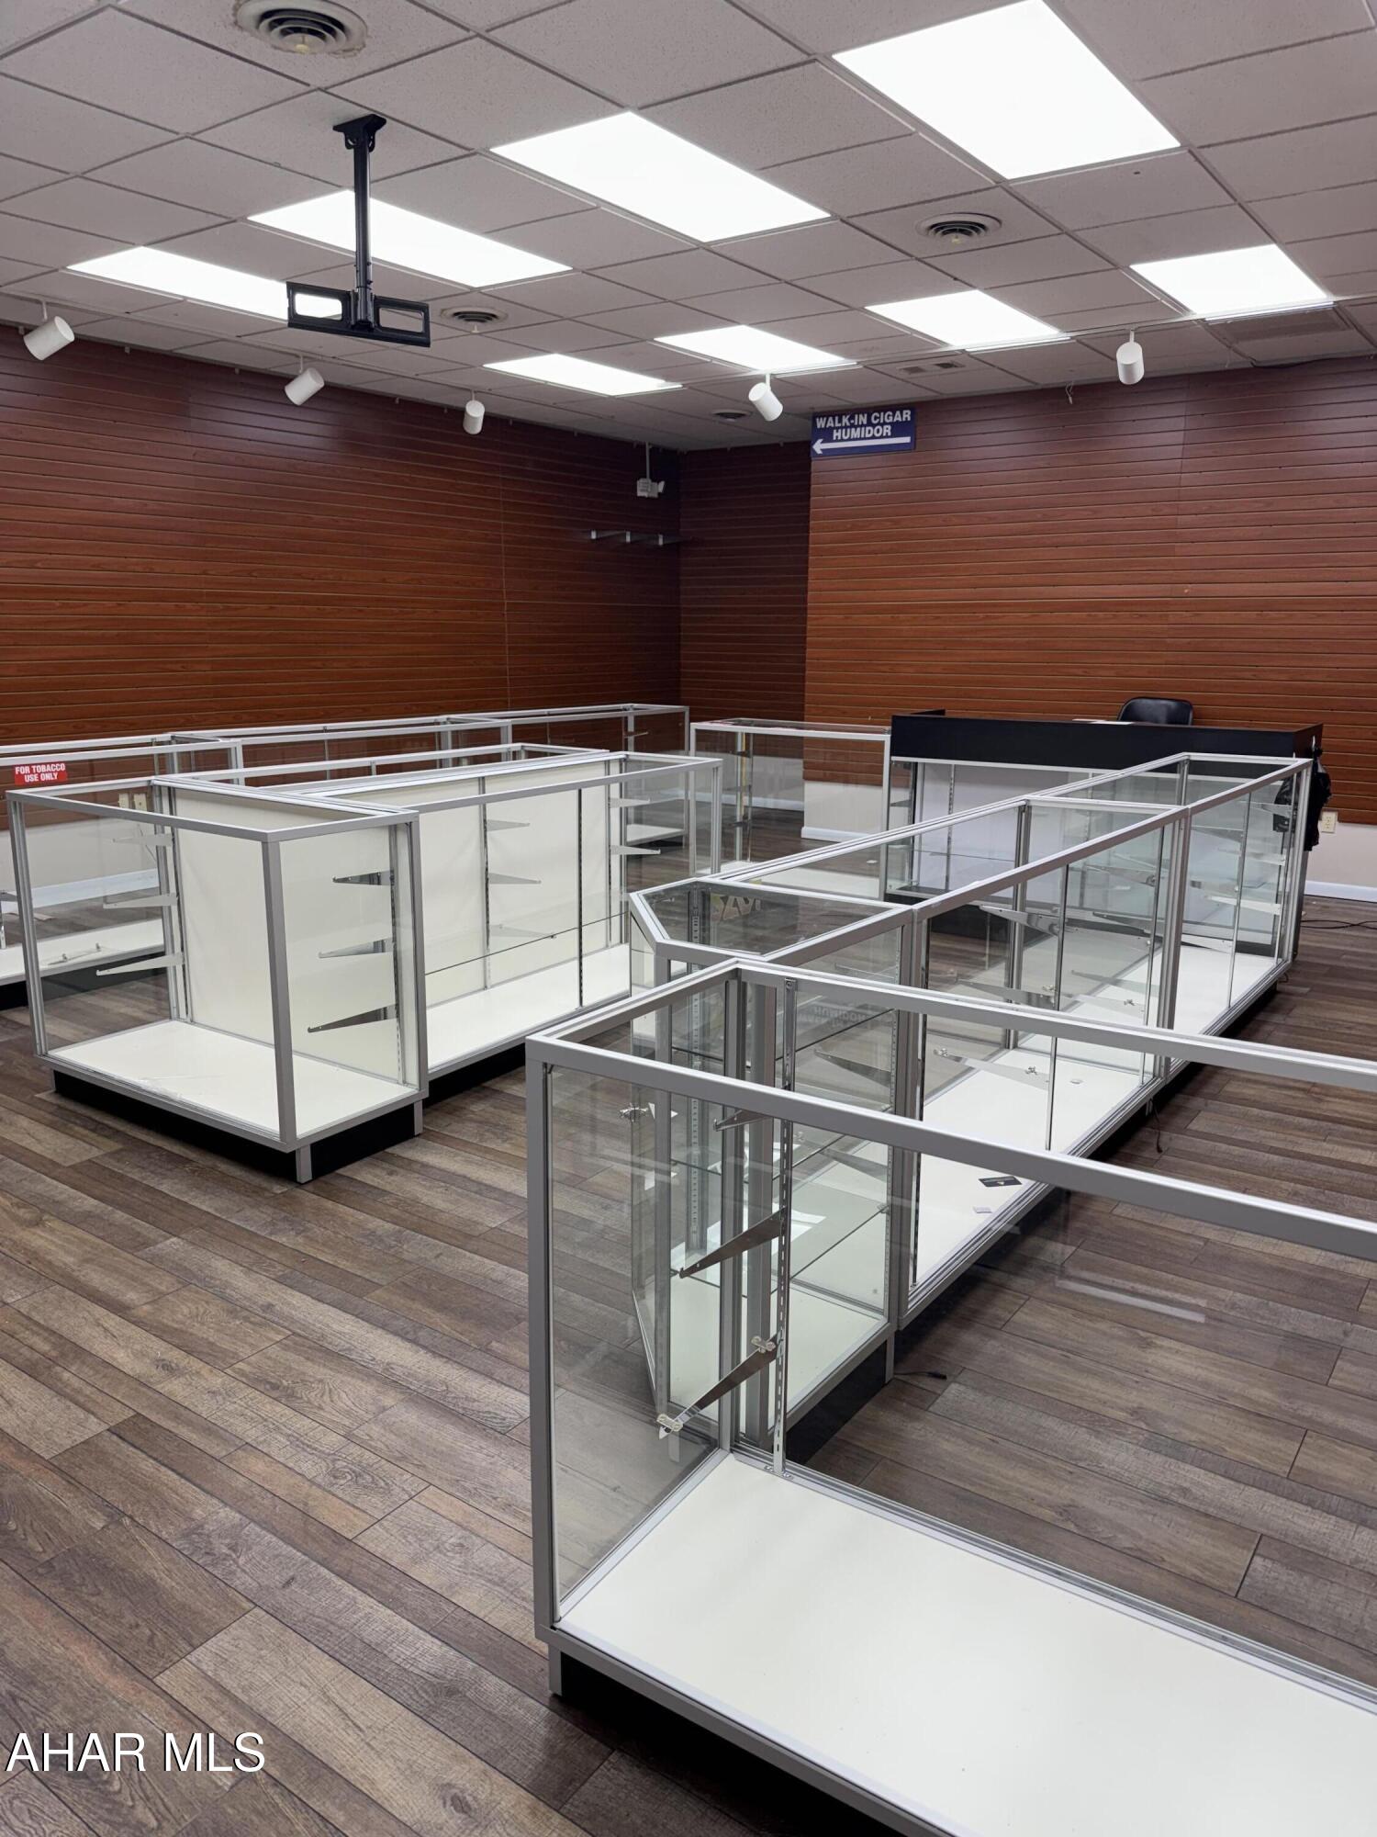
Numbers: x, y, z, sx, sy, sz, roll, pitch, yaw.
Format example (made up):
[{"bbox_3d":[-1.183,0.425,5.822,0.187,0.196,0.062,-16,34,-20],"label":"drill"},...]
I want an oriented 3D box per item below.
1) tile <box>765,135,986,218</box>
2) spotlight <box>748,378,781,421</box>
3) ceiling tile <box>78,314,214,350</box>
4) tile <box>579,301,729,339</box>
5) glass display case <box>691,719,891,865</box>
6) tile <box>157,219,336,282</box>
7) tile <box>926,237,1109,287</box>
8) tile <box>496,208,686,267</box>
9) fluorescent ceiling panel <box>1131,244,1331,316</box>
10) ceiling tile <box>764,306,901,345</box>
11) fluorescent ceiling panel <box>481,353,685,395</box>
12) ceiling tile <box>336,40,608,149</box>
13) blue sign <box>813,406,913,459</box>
[{"bbox_3d":[0.620,-2.429,4.174,0.600,0.020,0.600,10,16,35],"label":"tile"},{"bbox_3d":[0.459,-3.018,7.444,0.128,0.200,0.170,10,2,35],"label":"spotlight"},{"bbox_3d":[-2.833,-3.026,6.589,0.560,0.020,0.600,10,16,35],"label":"ceiling tile"},{"bbox_3d":[-0.157,-2.910,6.180,0.600,0.020,0.600,10,16,35],"label":"tile"},{"bbox_3d":[0.662,-0.563,7.026,1.210,0.979,0.515,10,16,35],"label":"glass display case"},{"bbox_3d":[-1.724,-2.667,5.100,0.600,0.020,0.600,10,16,35],"label":"tile"},{"bbox_3d":[1.333,-2.650,5.138,0.600,0.020,0.600,10,16,35],"label":"tile"},{"bbox_3d":[-0.374,-2.604,4.870,0.600,0.020,0.600,10,16,35],"label":"tile"},{"bbox_3d":[2.361,-2.733,5.516,0.600,0.050,1.200,10,16,35],"label":"fluorescent ceiling panel"},{"bbox_3d":[0.698,-2.934,6.329,0.600,0.020,0.600,10,16,35],"label":"ceiling tile"},{"bbox_3d":[-0.601,-3.240,7.601,0.600,0.050,1.200,10,16,35],"label":"fluorescent ceiling panel"},{"bbox_3d":[-0.591,-2.302,3.571,0.600,0.020,0.600,10,16,35],"label":"ceiling tile"},{"bbox_3d":[1.172,-3.261,8.556,0.785,0.290,0.020,10,16,35],"label":"blue sign"}]

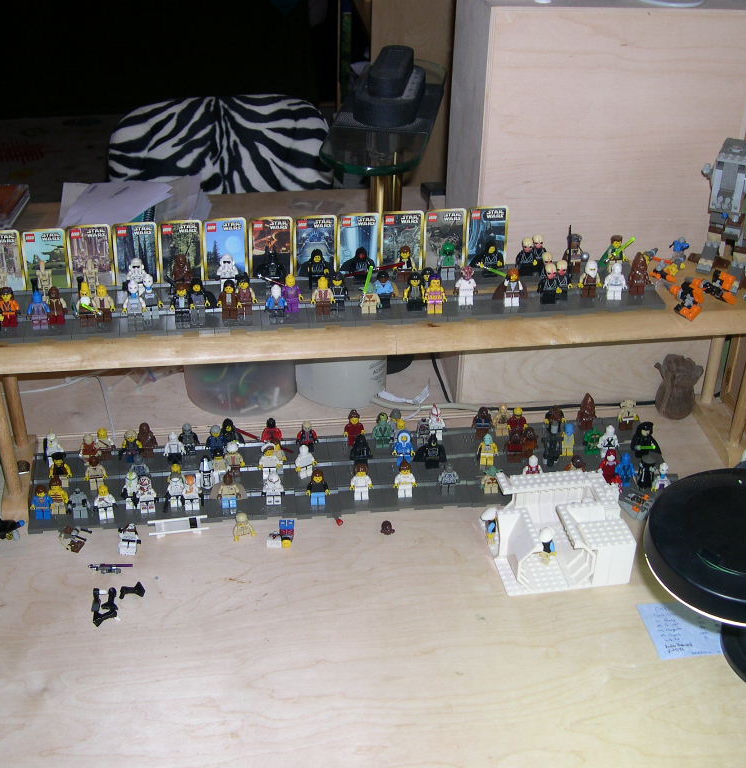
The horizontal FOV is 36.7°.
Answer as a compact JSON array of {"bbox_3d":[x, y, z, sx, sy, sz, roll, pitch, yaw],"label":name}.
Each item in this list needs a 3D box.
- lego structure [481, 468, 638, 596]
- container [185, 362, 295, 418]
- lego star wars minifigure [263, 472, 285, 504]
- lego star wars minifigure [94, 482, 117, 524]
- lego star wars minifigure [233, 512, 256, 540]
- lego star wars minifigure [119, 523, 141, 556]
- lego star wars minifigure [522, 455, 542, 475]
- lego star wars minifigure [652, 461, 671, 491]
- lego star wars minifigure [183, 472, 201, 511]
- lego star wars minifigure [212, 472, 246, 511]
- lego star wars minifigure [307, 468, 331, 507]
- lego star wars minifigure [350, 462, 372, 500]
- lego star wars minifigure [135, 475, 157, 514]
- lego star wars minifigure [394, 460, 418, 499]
[{"bbox_3d":[0.190,0.147,1.172,0.134,0.056,0.139,-4,31,-8],"label":"lego structure"},{"bbox_3d":[-0.173,-0.058,1.448,0.144,0.145,0.144,-3,32,-5],"label":"container"},{"bbox_3d":[-0.111,0.116,1.258,0.026,0.040,0.014,-3,32,-5],"label":"lego star wars minifigure"},{"bbox_3d":[-0.286,0.125,1.203,0.025,0.040,0.015,-7,31,-12],"label":"lego star wars minifigure"},{"bbox_3d":[-0.139,0.154,1.224,0.025,0.026,0.015,-11,34,-17],"label":"lego star wars minifigure"},{"bbox_3d":[-0.255,0.161,1.178,0.025,0.014,0.040,-3,36,-6],"label":"lego star wars minifigure"},{"bbox_3d":[0.179,0.100,1.255,0.025,0.041,0.015,-3,31,-6],"label":"lego star wars minifigure"},{"bbox_3d":[0.321,0.108,1.248,0.025,0.043,0.015,-3,31,-6],"label":"lego star wars minifigure"},{"bbox_3d":[-0.201,0.120,1.249,0.026,0.042,0.014,-3,32,-5],"label":"lego star wars minifigure"},{"bbox_3d":[-0.157,0.115,1.222,0.036,0.042,0.018,-3,31,-6],"label":"lego star wars minifigure"},{"bbox_3d":[-0.061,0.116,1.256,0.026,0.043,0.014,-3,32,-5],"label":"lego star wars minifigure"},{"bbox_3d":[-0.013,0.110,1.264,0.026,0.042,0.014,-3,32,-5],"label":"lego star wars minifigure"},{"bbox_3d":[-0.244,0.120,1.211,0.025,0.042,0.015,-3,31,-6],"label":"lego star wars minifigure"},{"bbox_3d":[0.036,0.107,1.266,0.026,0.044,0.014,-3,32,-5],"label":"lego star wars minifigure"}]

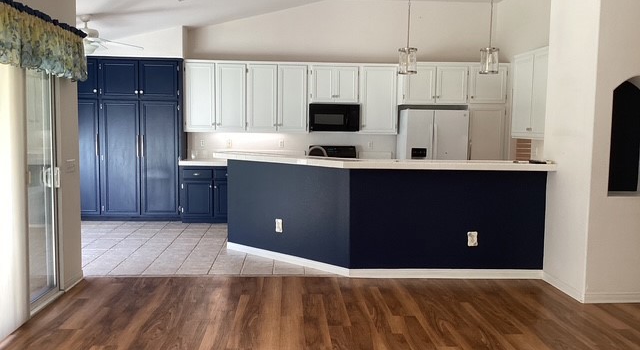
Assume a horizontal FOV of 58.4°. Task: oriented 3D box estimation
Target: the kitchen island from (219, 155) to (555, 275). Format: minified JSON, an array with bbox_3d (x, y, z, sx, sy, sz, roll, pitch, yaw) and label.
[{"bbox_3d":[0.535,0.396,6.097,3.150,1.030,1.440,0,5,-3],"label":"kitchen island"}]

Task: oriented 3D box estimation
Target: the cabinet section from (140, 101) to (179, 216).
[{"bbox_3d":[-2.373,-0.253,8.671,0.540,1.690,0.500,0,5,-3],"label":"cabinet section"}]

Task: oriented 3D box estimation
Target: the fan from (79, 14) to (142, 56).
[{"bbox_3d":[-2.664,-1.591,6.547,1.300,0.445,1.300,0,5,-3],"label":"fan"}]

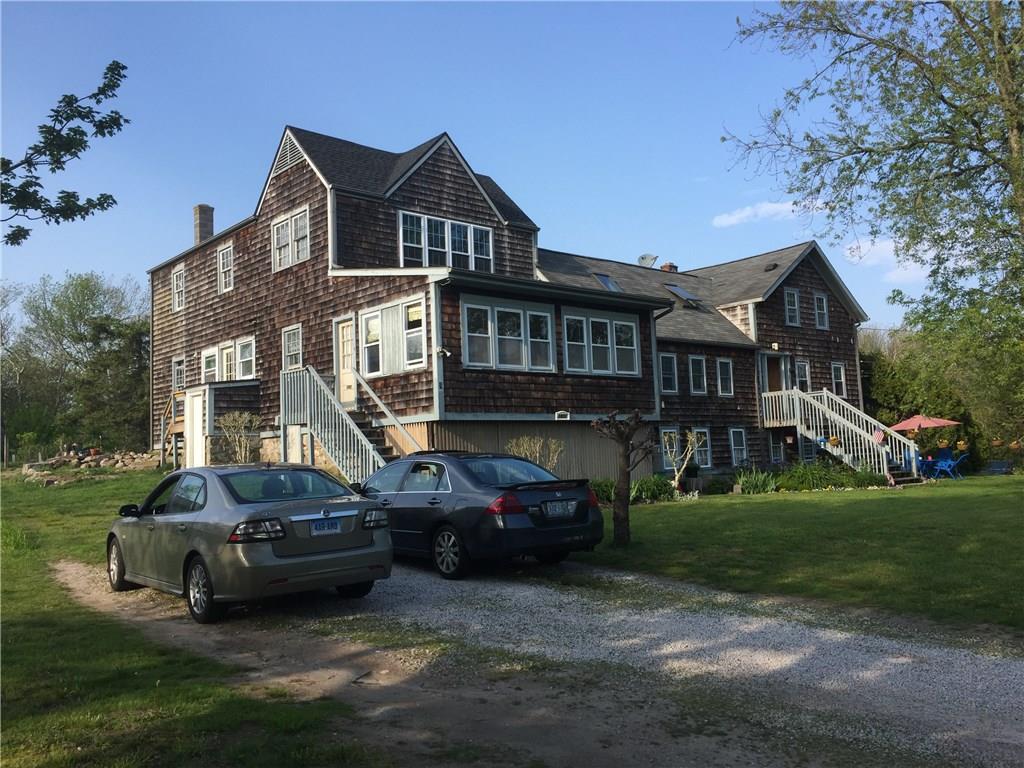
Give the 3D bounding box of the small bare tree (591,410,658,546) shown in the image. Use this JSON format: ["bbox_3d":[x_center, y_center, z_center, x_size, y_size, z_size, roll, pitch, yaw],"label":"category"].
[{"bbox_3d":[1.658,1.385,12.640,0.980,1.980,0.900,-3,-5,7],"label":"small bare tree"}]

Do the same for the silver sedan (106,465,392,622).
[{"bbox_3d":[-3.183,1.655,9.743,1.790,1.440,4.640,1,-5,-40],"label":"silver sedan"}]

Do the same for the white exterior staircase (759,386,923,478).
[{"bbox_3d":[9.774,1.441,25.840,1.850,2.750,3.750,2,-7,-42],"label":"white exterior staircase"}]

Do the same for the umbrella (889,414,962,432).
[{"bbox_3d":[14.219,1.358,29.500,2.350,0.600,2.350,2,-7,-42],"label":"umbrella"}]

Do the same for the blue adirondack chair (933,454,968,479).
[{"bbox_3d":[14.328,2.702,28.000,0.970,0.820,0.720,-5,-5,26],"label":"blue adirondack chair"}]

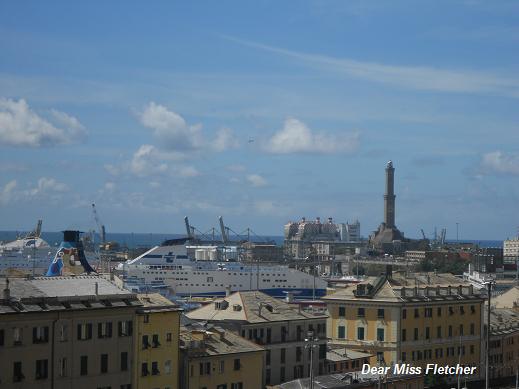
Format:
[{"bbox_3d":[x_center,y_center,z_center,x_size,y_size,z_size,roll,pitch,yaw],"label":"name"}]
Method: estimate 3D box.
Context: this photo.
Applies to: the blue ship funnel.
[{"bbox_3d":[-70.232,21.867,550.000,17.500,16.500,9.500,1,-1,6],"label":"blue ship funnel"}]

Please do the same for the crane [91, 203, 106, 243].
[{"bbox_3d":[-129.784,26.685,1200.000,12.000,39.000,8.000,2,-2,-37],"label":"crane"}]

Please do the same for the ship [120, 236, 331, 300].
[{"bbox_3d":[-20.291,40.861,825.000,113.000,33.000,22.000,1,-1,-8],"label":"ship"}]

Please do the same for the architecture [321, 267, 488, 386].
[{"bbox_3d":[30.002,27.062,302.764,18.240,23.085,33.915,0,-2,37],"label":"architecture"}]

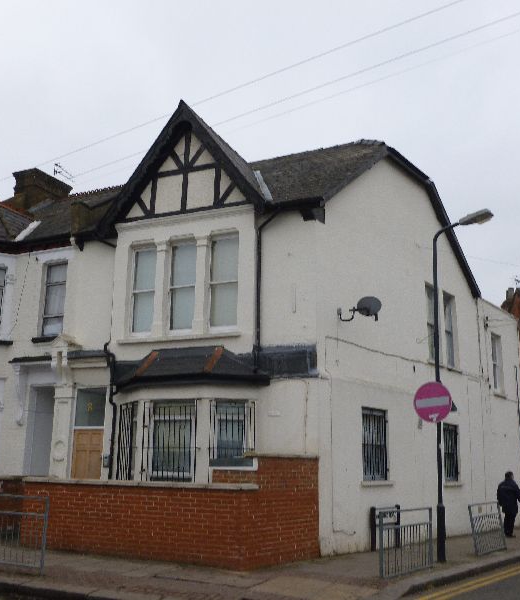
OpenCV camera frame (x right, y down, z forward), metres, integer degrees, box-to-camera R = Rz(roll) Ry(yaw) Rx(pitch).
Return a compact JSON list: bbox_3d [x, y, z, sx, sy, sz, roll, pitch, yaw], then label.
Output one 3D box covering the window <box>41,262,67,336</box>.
[{"bbox_3d":[-4.847,-0.031,15.260,0.720,1.760,0.200,-5,-15,23],"label":"window"}]

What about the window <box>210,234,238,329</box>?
[{"bbox_3d":[-0.759,-0.381,13.536,0.683,2.005,0.150,-5,-15,23],"label":"window"}]

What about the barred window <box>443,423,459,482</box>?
[{"bbox_3d":[4.845,3.860,16.359,0.150,1.416,0.907,-10,-18,39],"label":"barred window"}]

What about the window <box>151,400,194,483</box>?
[{"bbox_3d":[-1.651,2.621,12.102,0.960,1.470,0.200,-5,-15,23],"label":"window"}]

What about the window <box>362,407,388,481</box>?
[{"bbox_3d":[2.464,3.075,13.785,0.200,1.480,1.130,-9,-17,35],"label":"window"}]

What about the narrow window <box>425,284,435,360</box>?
[{"bbox_3d":[4.416,0.608,16.534,0.150,2.004,0.636,-10,-18,39],"label":"narrow window"}]

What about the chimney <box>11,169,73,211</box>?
[{"bbox_3d":[-6.287,-2.837,18.608,0.789,1.250,1.577,-5,-15,23],"label":"chimney"}]

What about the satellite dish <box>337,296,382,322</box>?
[{"bbox_3d":[2.007,0.191,12.991,0.820,0.440,0.450,-9,-17,33],"label":"satellite dish"}]

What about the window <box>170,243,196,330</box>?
[{"bbox_3d":[-1.627,-0.293,13.764,0.670,1.920,0.200,-5,-15,23],"label":"window"}]

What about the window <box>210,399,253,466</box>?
[{"bbox_3d":[-0.540,2.604,12.125,0.870,1.440,0.200,7,-15,-23],"label":"window"}]

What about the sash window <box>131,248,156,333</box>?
[{"bbox_3d":[-2.540,-0.230,14.149,0.660,1.910,0.200,-5,-15,23],"label":"sash window"}]

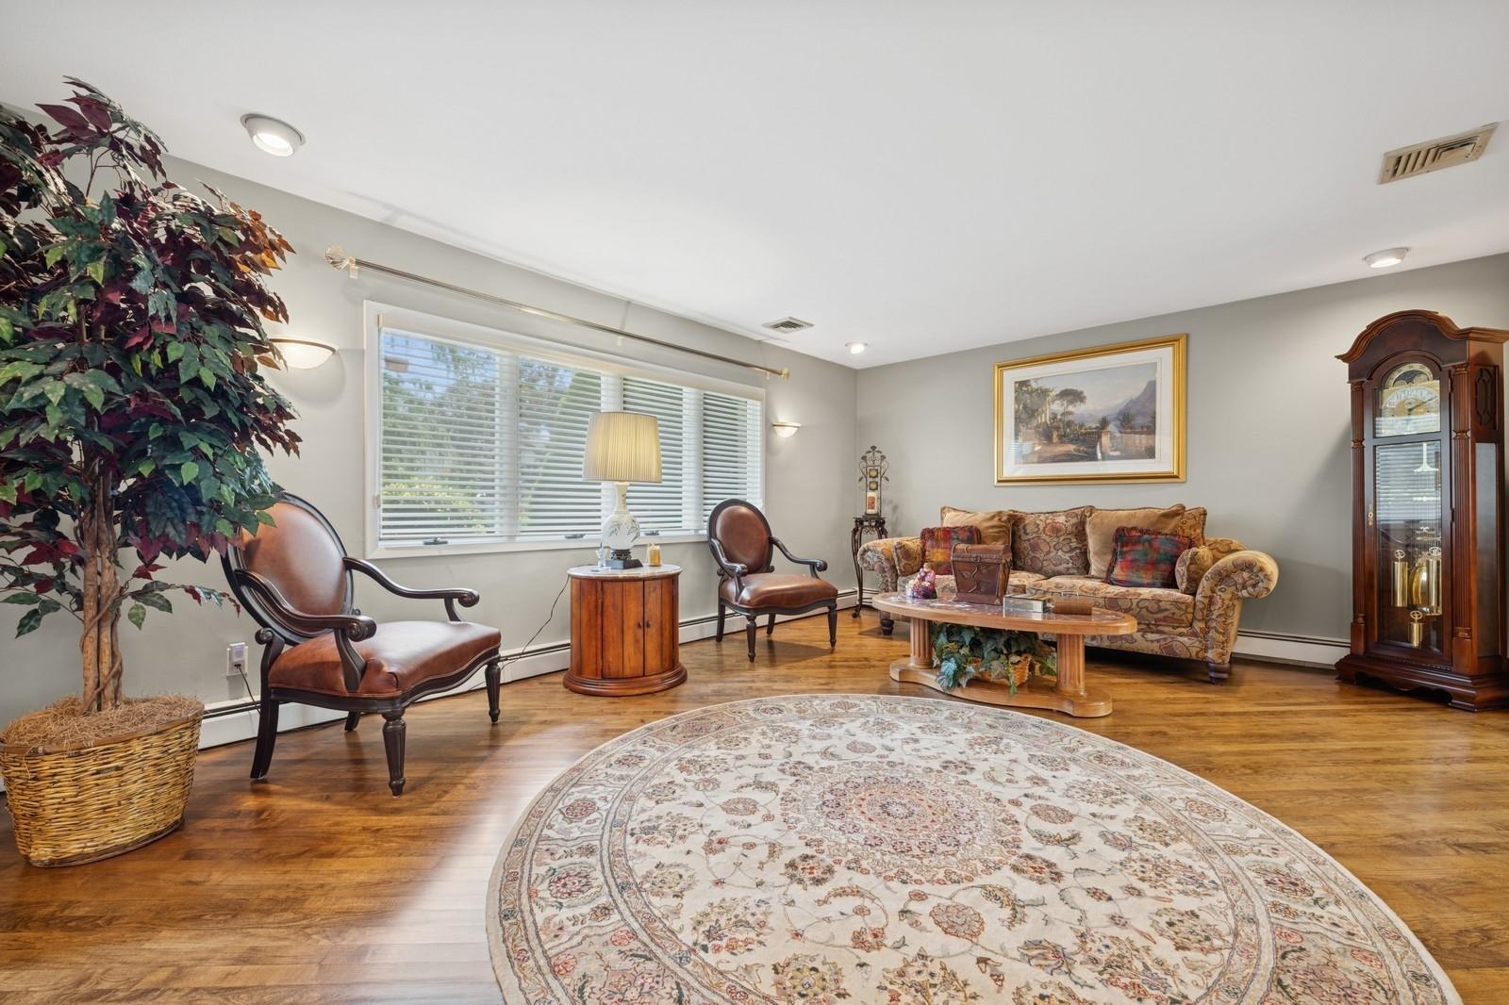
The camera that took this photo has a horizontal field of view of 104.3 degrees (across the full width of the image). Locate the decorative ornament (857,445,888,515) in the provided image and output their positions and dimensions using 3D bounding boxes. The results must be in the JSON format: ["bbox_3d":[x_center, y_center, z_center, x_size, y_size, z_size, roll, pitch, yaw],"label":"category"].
[{"bbox_3d":[1.090,-0.181,5.501,0.280,0.650,0.150,0,0,6],"label":"decorative ornament"}]

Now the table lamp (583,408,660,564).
[{"bbox_3d":[-0.774,-0.057,3.458,0.458,0.894,0.458,0,0,0],"label":"table lamp"}]

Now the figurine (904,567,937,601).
[{"bbox_3d":[1.025,0.483,3.598,0.190,0.205,0.140,0,0,20],"label":"figurine"}]

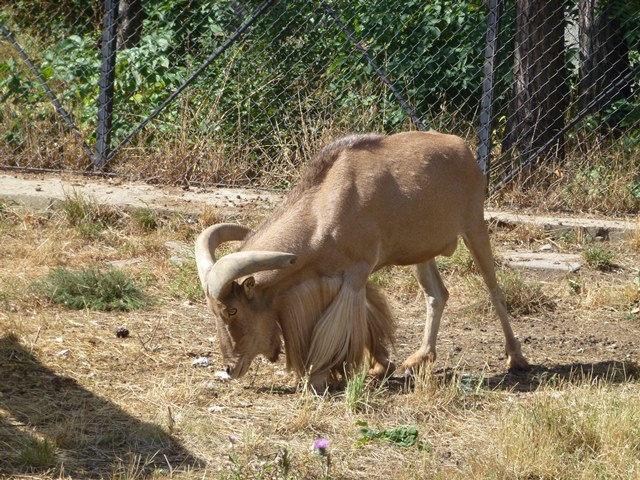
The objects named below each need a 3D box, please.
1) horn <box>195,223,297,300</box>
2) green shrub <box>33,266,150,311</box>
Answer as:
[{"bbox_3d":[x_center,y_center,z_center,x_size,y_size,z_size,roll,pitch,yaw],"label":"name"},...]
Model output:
[{"bbox_3d":[-0.272,0.079,12.800,0.280,0.210,0.440,0,11,-20],"label":"horn"},{"bbox_3d":[-0.887,0.189,14.200,0.420,0.150,0.360,3,10,0],"label":"green shrub"}]

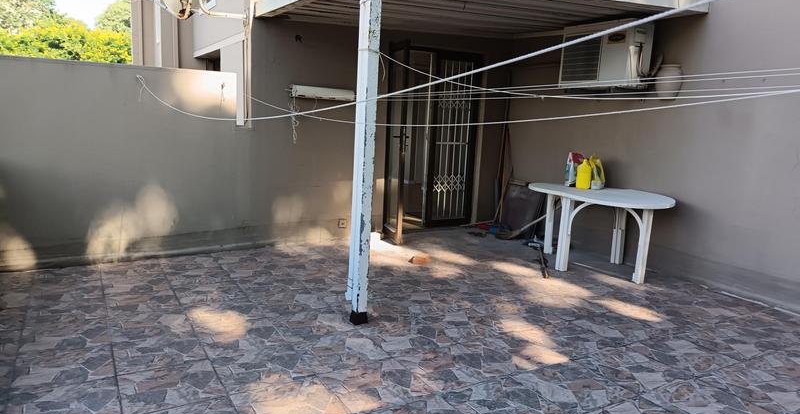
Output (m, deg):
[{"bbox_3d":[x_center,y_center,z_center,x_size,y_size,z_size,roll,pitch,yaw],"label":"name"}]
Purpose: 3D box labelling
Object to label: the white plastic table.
[{"bbox_3d":[1.802,0.213,5.108,0.820,0.705,1.370,-7,13,-44],"label":"white plastic table"}]

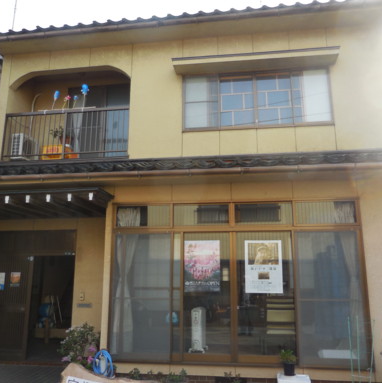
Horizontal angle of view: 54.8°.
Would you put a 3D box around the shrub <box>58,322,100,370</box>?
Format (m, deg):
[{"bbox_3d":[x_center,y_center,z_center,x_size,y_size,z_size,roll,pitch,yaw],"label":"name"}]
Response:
[{"bbox_3d":[-1.539,2.154,5.088,0.546,0.628,0.500,-2,-11,8],"label":"shrub"}]

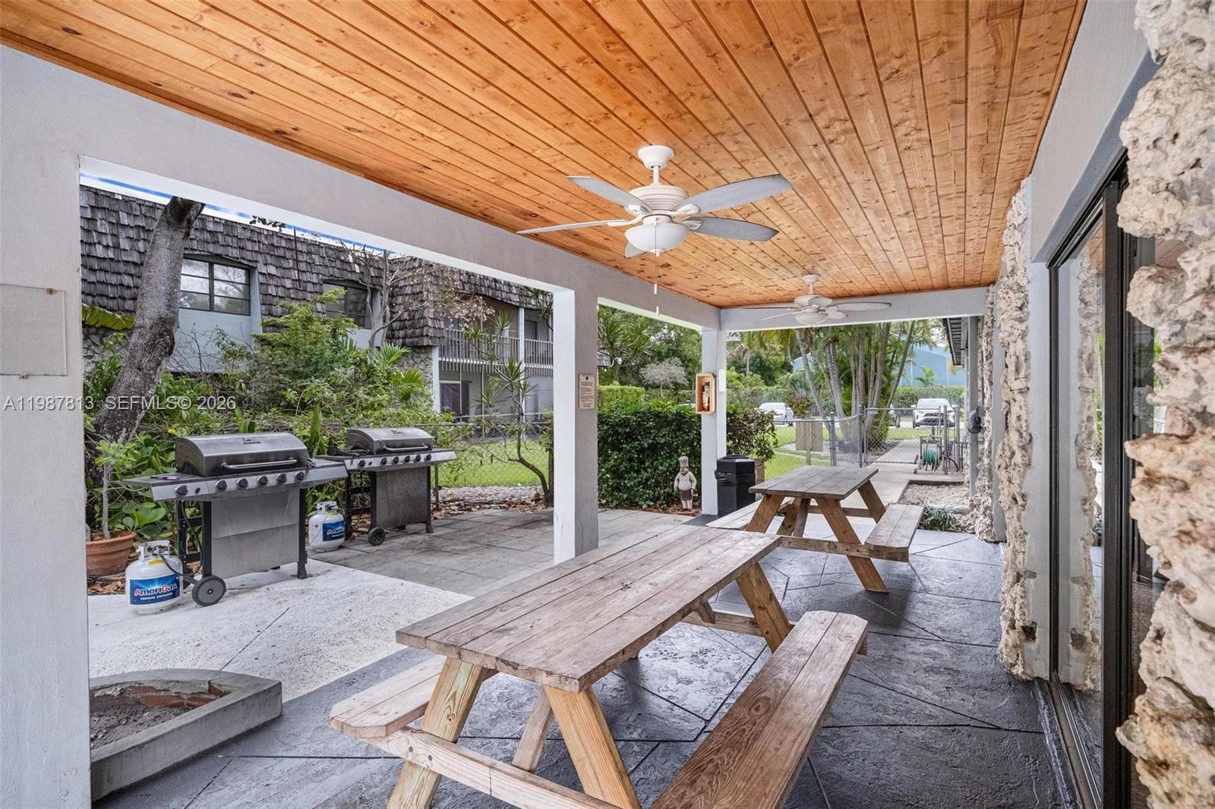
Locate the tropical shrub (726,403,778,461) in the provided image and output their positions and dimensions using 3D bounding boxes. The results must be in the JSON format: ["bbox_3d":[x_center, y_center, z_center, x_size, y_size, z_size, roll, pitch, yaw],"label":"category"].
[{"bbox_3d":[2.005,0.710,8.305,0.980,1.340,0.850,0,0,32],"label":"tropical shrub"}]

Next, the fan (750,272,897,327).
[{"bbox_3d":[1.889,-0.959,5.294,1.310,0.460,1.310,0,0,32],"label":"fan"}]

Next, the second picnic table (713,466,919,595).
[{"bbox_3d":[1.963,1.044,5.260,1.540,0.752,1.840,0,0,32],"label":"second picnic table"}]

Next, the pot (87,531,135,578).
[{"bbox_3d":[-4.352,1.298,4.989,0.400,0.310,0.400,0,0,32],"label":"pot"}]

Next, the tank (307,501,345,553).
[{"bbox_3d":[-2.709,1.191,5.568,0.312,0.456,0.312,-1,0,-20],"label":"tank"}]

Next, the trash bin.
[{"bbox_3d":[1.607,1.036,7.127,0.480,0.750,0.460,0,0,32],"label":"trash bin"}]

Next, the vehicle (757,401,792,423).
[{"bbox_3d":[10.755,0.696,36.706,1.840,1.560,4.500,0,0,24],"label":"vehicle"}]

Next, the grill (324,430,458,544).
[{"bbox_3d":[-2.349,0.853,6.126,0.620,1.180,1.370,0,0,35],"label":"grill"}]

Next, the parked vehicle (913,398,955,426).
[{"bbox_3d":[18.403,0.386,32.204,1.860,1.660,4.550,0,0,32],"label":"parked vehicle"}]

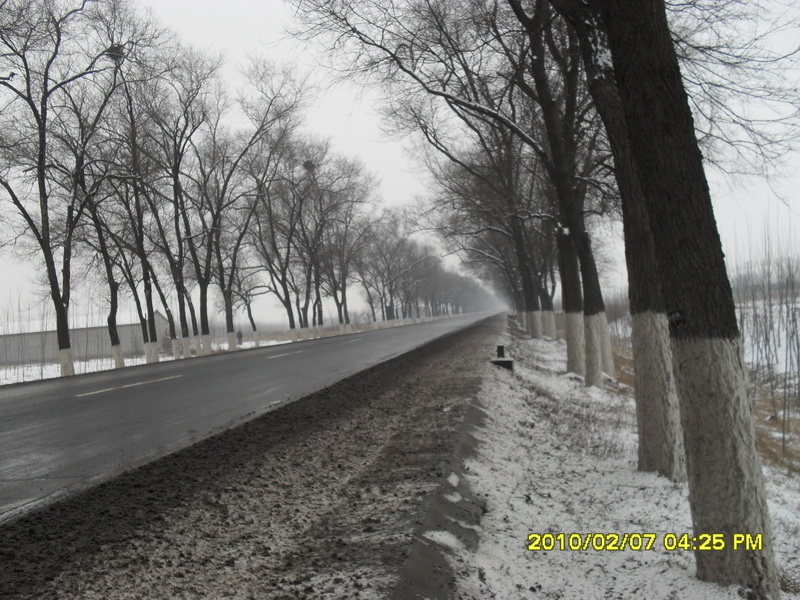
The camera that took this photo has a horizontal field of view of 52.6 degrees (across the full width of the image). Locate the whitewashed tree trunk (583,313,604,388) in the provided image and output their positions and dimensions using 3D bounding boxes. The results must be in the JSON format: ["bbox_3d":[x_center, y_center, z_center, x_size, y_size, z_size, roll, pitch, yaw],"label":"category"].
[{"bbox_3d":[3.737,0.990,15.629,0.354,1.377,0.354,-3,-1,13],"label":"whitewashed tree trunk"}]

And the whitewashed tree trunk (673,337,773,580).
[{"bbox_3d":[1.853,0.890,4.661,0.441,1.367,0.441,-7,-2,21],"label":"whitewashed tree trunk"}]

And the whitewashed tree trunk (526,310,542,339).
[{"bbox_3d":[7.041,1.296,41.884,0.626,1.420,0.626,-4,-1,9],"label":"whitewashed tree trunk"}]

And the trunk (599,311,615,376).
[{"bbox_3d":[4.469,0.948,17.595,0.342,1.397,0.342,-5,-2,14],"label":"trunk"}]

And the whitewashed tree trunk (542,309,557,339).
[{"bbox_3d":[7.556,1.266,40.750,0.557,1.396,0.557,-6,-2,10],"label":"whitewashed tree trunk"}]

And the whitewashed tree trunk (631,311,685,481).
[{"bbox_3d":[2.301,0.823,7.292,0.417,1.426,0.417,-4,-1,17],"label":"whitewashed tree trunk"}]

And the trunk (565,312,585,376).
[{"bbox_3d":[3.984,0.990,18.396,0.440,1.406,0.440,-3,-1,12],"label":"trunk"}]

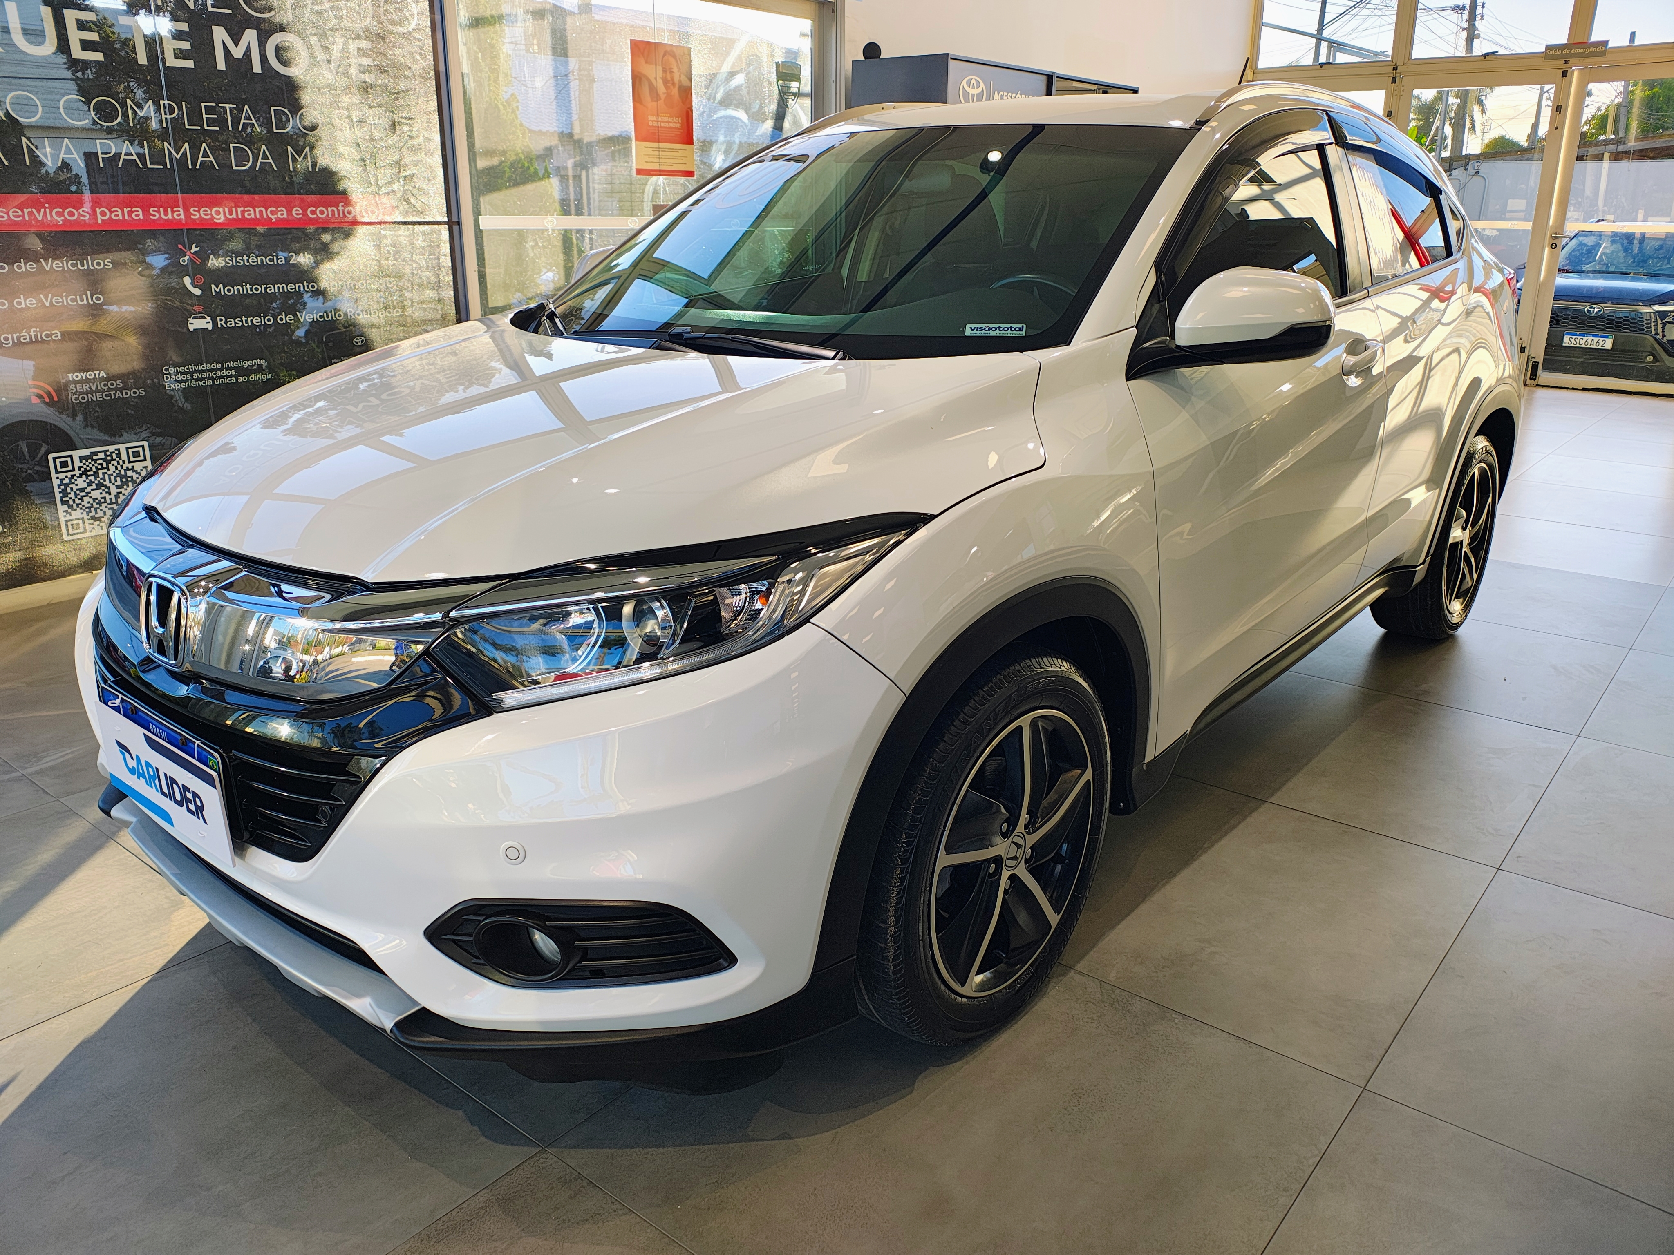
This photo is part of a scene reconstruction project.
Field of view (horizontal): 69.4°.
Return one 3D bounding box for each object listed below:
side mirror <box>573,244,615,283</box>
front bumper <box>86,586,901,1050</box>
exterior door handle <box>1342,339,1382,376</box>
[{"bbox_3d":[-0.660,-0.929,3.229,0.217,0.163,0.168,15,24,39],"label":"side mirror"},{"bbox_3d":[-0.765,0.167,1.974,1.724,0.552,0.640,15,24,39],"label":"front bumper"},{"bbox_3d":[1.171,-0.597,2.676,0.059,0.059,0.207,15,24,39],"label":"exterior door handle"}]

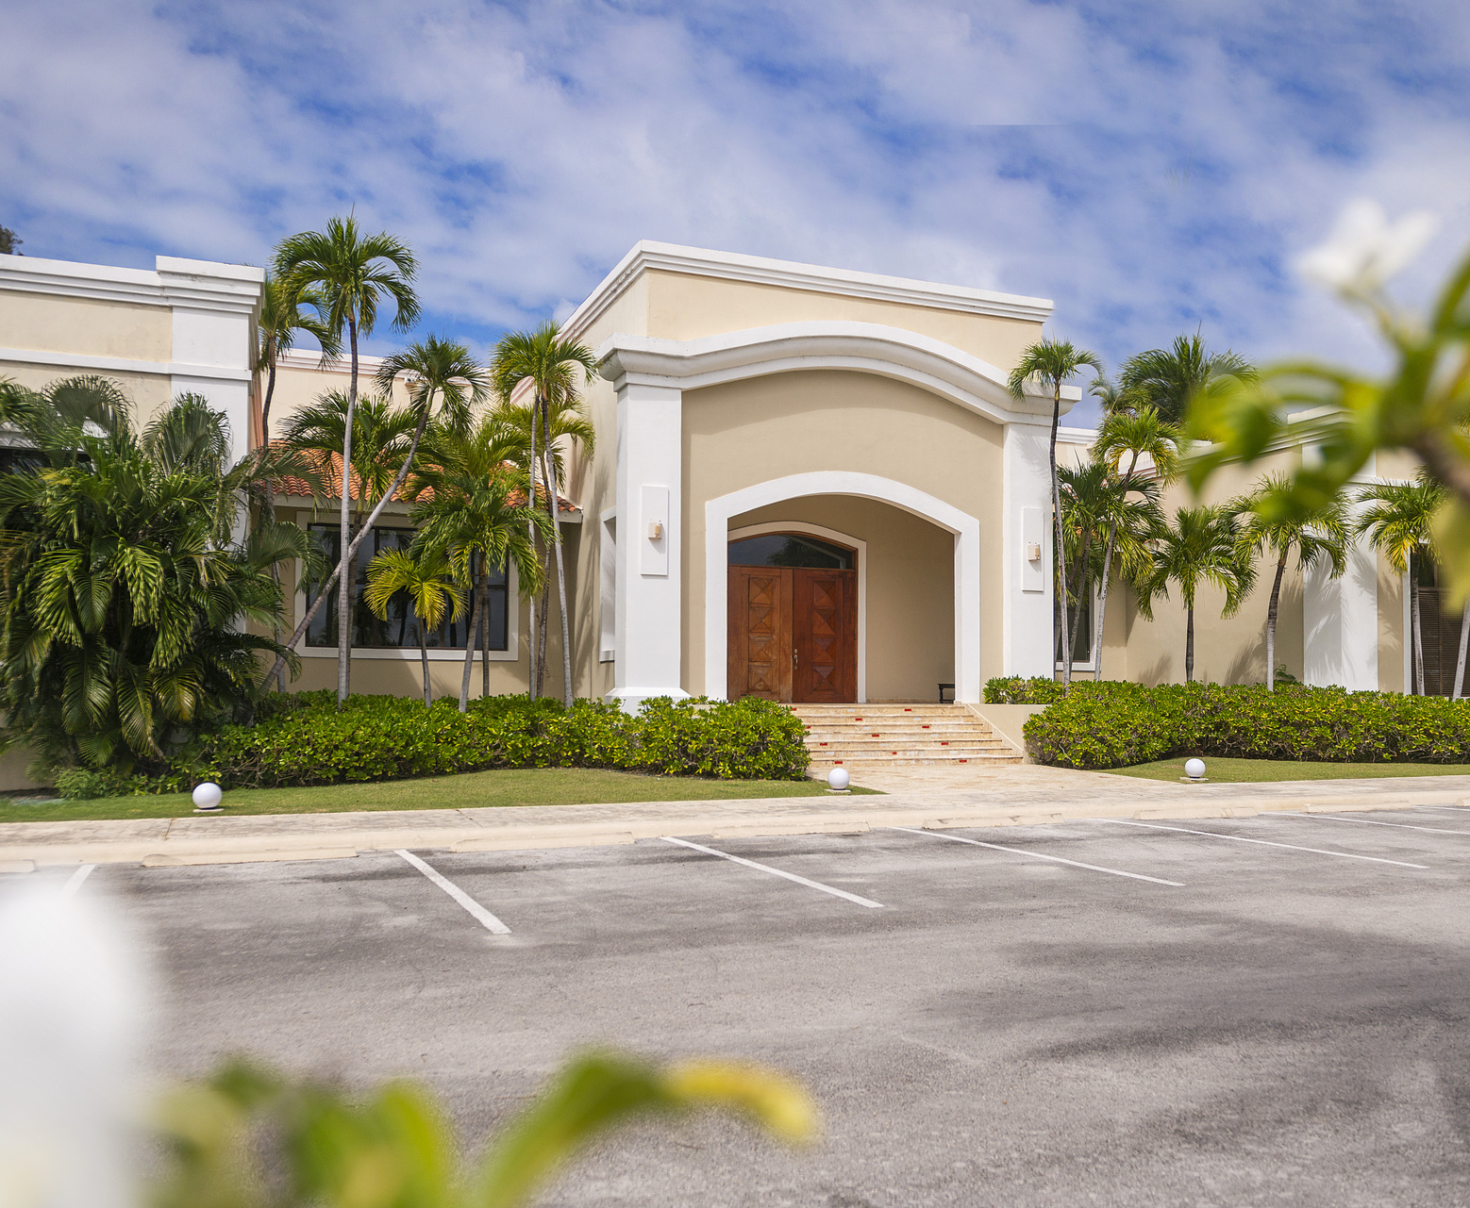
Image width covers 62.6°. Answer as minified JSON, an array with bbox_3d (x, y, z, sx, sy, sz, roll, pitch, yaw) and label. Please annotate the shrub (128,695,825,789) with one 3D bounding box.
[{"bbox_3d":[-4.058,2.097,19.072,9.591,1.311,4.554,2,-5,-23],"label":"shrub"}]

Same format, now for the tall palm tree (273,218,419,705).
[{"bbox_3d":[-6.428,-1.845,19.957,2.335,9.279,2.335,1,-5,-18],"label":"tall palm tree"}]

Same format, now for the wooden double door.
[{"bbox_3d":[1.306,0.730,27.354,3.252,3.031,0.121,2,-4,-21],"label":"wooden double door"}]

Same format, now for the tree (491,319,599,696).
[{"bbox_3d":[-3.448,-1.097,22.056,1.904,8.120,1.904,1,-5,-9],"label":"tree"}]

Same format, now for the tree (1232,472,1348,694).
[{"bbox_3d":[12.571,0.055,27.227,2.373,6.023,2.373,2,-4,-21],"label":"tree"}]

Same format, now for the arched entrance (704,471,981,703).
[{"bbox_3d":[2.280,-0.325,24.952,6.249,4.773,0.606,2,-4,-21],"label":"arched entrance"}]

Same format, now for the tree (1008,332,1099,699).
[{"bbox_3d":[6.422,-1.131,24.269,1.847,8.543,1.847,-1,-5,15],"label":"tree"}]

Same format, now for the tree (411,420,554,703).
[{"bbox_3d":[-4.199,-0.353,19.799,2.222,5.558,2.222,2,-4,-21],"label":"tree"}]

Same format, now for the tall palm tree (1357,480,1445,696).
[{"bbox_3d":[14.064,0.292,25.504,1.825,5.906,1.825,-2,-5,29],"label":"tall palm tree"}]

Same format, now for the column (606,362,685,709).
[{"bbox_3d":[-1.706,-0.945,23.267,1.232,6.767,0.959,2,-4,-21],"label":"column"}]

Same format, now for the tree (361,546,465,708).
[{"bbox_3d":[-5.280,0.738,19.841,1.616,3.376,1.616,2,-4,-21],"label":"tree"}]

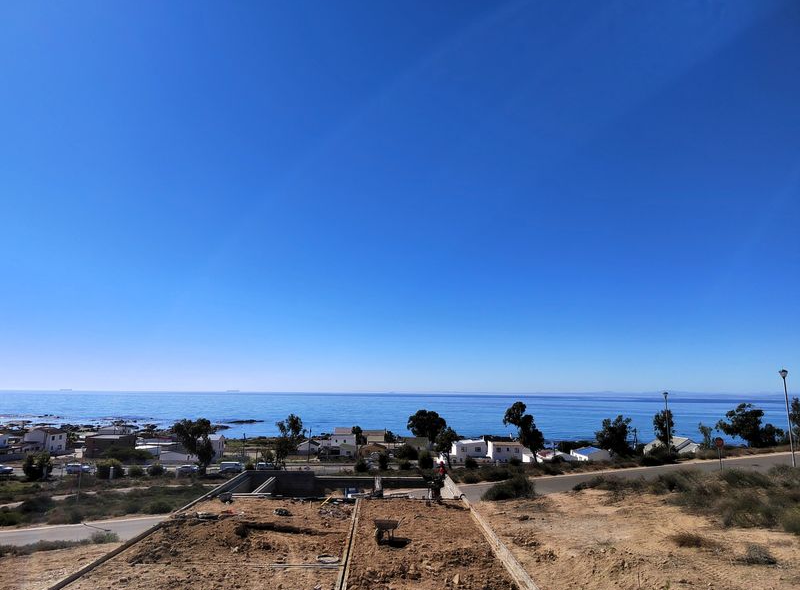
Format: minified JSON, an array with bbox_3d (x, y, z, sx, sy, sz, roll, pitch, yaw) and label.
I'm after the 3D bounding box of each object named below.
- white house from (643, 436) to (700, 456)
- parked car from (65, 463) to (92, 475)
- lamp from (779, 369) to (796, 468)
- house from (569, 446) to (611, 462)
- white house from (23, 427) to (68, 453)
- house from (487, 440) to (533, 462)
[{"bbox_3d":[74.688,42.420,146.906,9.000,5.500,11.000,5,-11,-22],"label":"white house"},{"bbox_3d":[-64.432,35.018,106.775,4.200,1.650,1.750,1,-10,0],"label":"parked car"},{"bbox_3d":[26.350,8.397,36.033,0.520,6.600,0.520,1,-10,0],"label":"lamp"},{"bbox_3d":[47.617,39.908,132.056,6.800,4.000,11.500,1,-10,0],"label":"house"},{"bbox_3d":[-105.941,43.666,158.981,6.700,6.900,9.000,1,-10,0],"label":"white house"},{"bbox_3d":[28.109,40.388,136.499,9.700,5.600,8.500,0,-10,3],"label":"house"}]

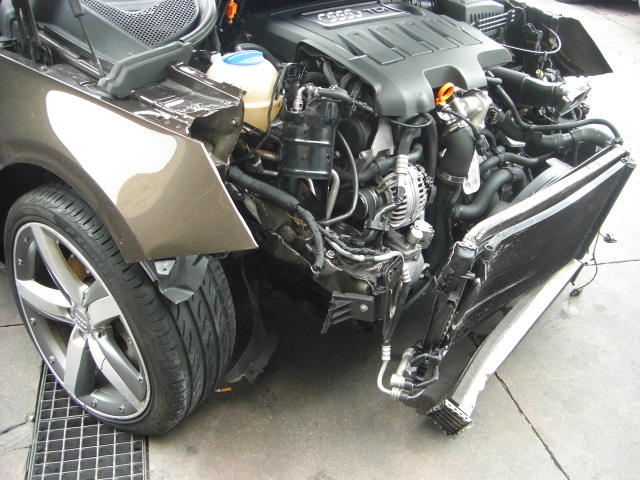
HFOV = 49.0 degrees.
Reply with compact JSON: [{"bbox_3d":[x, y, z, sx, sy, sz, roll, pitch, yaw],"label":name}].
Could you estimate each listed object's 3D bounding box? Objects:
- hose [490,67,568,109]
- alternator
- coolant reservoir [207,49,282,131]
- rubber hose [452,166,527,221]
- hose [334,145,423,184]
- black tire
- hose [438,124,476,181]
[{"bbox_3d":[0.552,-0.402,1.850,0.080,0.080,0.220,-24,40,-39],"label":"hose"},{"bbox_3d":[0.189,-0.095,1.570,0.140,0.140,0.135,-10,33,-23],"label":"alternator"},{"bbox_3d":[-0.166,-0.317,1.520,0.150,0.172,0.152,29,38,35],"label":"coolant reservoir"},{"bbox_3d":[0.405,-0.111,1.680,0.235,0.100,0.065,-17,36,-32],"label":"rubber hose"},{"bbox_3d":[0.137,-0.173,1.650,0.270,0.070,0.055,-17,36,-32],"label":"hose"},{"bbox_3d":[-0.508,0.159,1.738,0.655,0.655,0.245,24,35,30],"label":"black tire"},{"bbox_3d":[0.325,-0.207,1.660,0.090,0.120,0.080,-12,34,-26],"label":"hose"}]

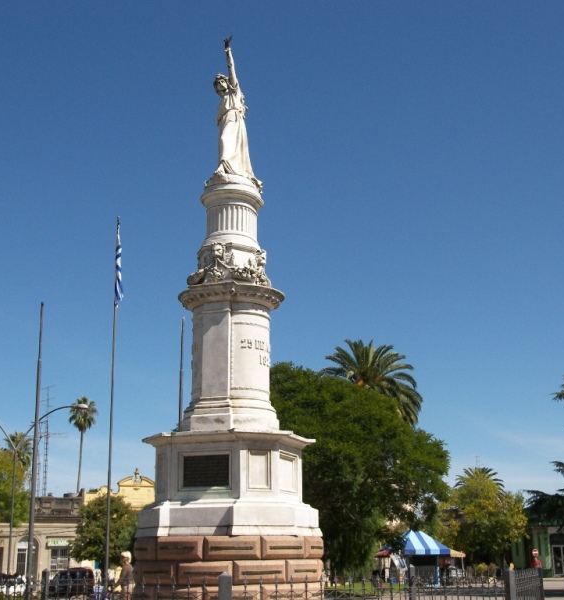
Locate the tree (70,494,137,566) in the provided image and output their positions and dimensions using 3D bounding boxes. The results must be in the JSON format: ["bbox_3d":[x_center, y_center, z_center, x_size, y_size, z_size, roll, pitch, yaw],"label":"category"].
[{"bbox_3d":[-10.223,13.838,59.430,3.900,5.364,3.800,0,-14,0],"label":"tree"}]

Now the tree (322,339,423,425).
[{"bbox_3d":[5.237,9.126,59.542,5.700,13.889,5.700,0,-14,0],"label":"tree"}]

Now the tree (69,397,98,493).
[{"bbox_3d":[-20.441,18.647,105.641,3.100,17.815,3.100,0,-14,0],"label":"tree"}]

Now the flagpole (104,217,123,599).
[{"bbox_3d":[-4.319,2.825,26.605,0.350,10.430,0.350,0,-14,0],"label":"flagpole"}]

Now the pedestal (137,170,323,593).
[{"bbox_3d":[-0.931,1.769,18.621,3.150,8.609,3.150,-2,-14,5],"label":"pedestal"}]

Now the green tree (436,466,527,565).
[{"bbox_3d":[12.280,13.816,63.523,5.400,6.611,5.200,0,-14,0],"label":"green tree"}]

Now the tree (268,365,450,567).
[{"bbox_3d":[3.128,8.265,49.457,9.800,10.744,9.000,0,-14,0],"label":"tree"}]

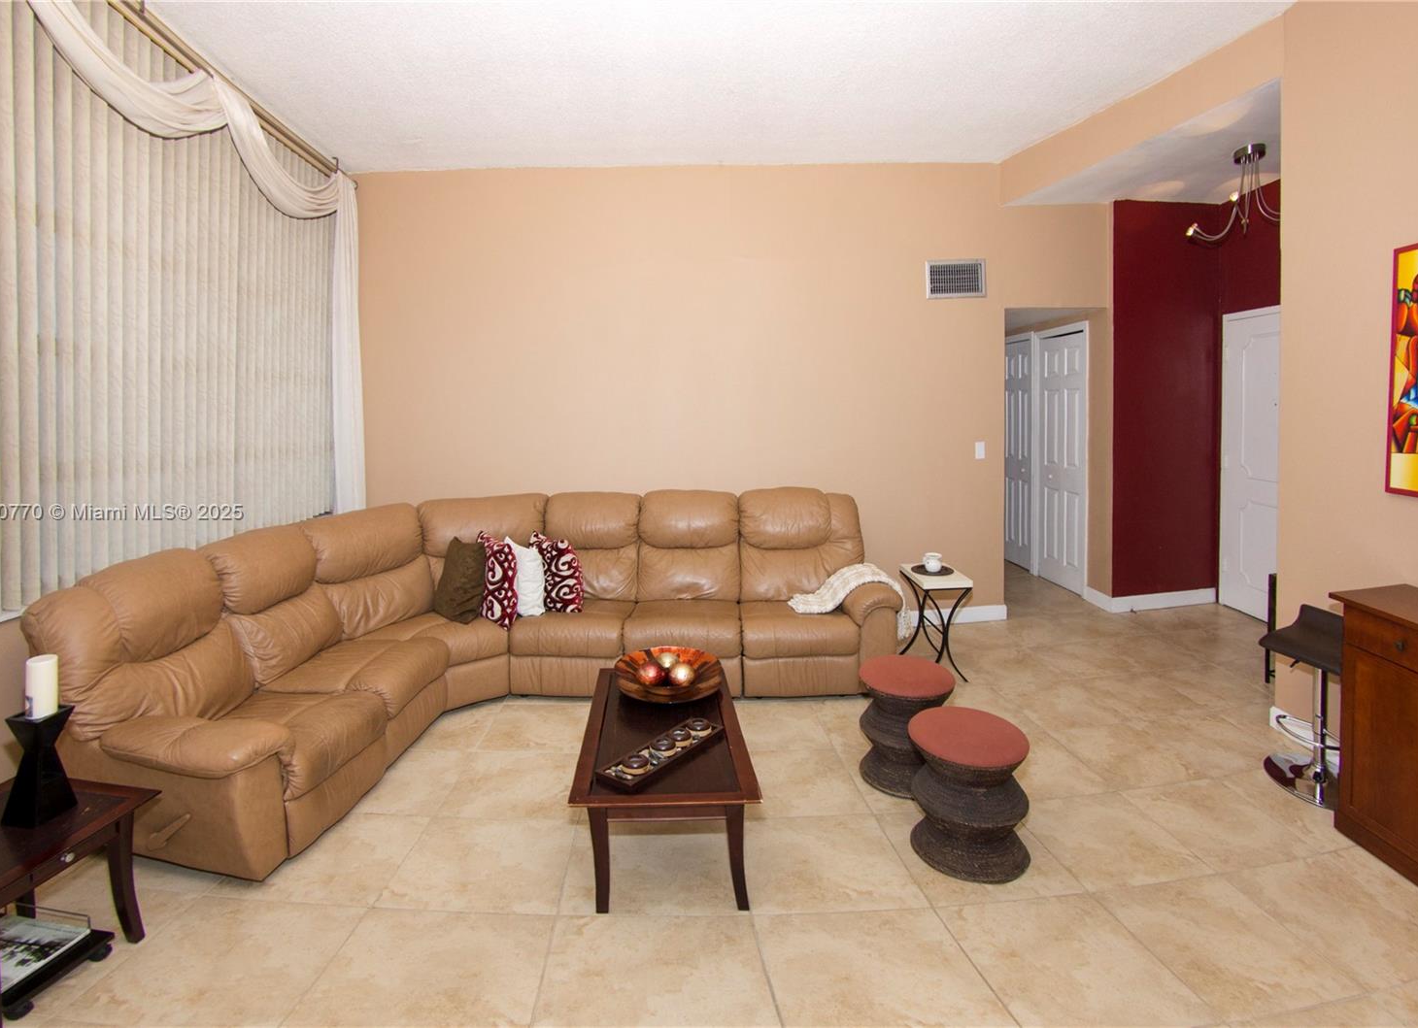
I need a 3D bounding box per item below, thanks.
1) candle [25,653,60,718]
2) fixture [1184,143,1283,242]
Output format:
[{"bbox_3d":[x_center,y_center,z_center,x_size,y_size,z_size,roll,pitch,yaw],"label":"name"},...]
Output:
[{"bbox_3d":[-1.735,0.449,1.680,0.062,0.150,0.062,0,7,-4],"label":"candle"},{"bbox_3d":[2.900,-1.770,3.460,0.600,0.430,0.600,0,7,-4],"label":"fixture"}]

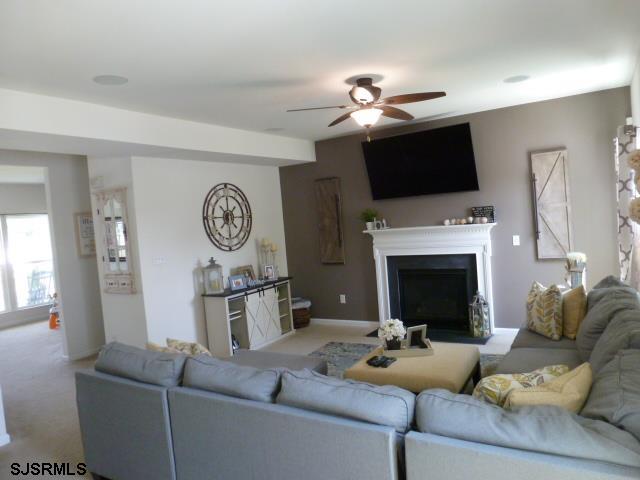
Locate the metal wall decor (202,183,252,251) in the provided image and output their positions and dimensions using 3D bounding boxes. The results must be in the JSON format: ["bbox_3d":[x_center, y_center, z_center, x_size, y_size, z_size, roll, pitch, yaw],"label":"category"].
[{"bbox_3d":[-1.216,-0.305,6.012,0.040,0.922,0.927,-2,4,32],"label":"metal wall decor"}]

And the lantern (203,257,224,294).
[{"bbox_3d":[-1.326,0.442,5.584,0.192,0.479,0.176,-5,3,-11],"label":"lantern"}]

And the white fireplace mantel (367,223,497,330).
[{"bbox_3d":[1.428,0.533,5.781,1.698,1.399,0.222,-2,4,32],"label":"white fireplace mantel"}]

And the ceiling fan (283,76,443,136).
[{"bbox_3d":[0.381,-1.077,3.633,1.290,0.460,1.290,-2,4,32],"label":"ceiling fan"}]

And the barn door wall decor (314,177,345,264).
[{"bbox_3d":[0.168,-0.274,6.583,0.388,1.245,0.050,-2,4,32],"label":"barn door wall decor"}]

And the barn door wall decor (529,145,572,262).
[{"bbox_3d":[2.631,-0.395,5.027,0.378,1.240,0.050,-2,4,32],"label":"barn door wall decor"}]

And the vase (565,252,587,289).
[{"bbox_3d":[2.627,0.333,4.557,0.215,0.415,0.215,-2,4,33],"label":"vase"}]

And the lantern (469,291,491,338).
[{"bbox_3d":[1.948,0.901,5.401,0.192,0.539,0.186,-5,3,-1],"label":"lantern"}]

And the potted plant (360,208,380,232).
[{"bbox_3d":[0.692,-0.281,6.140,0.222,0.297,0.202,-2,4,32],"label":"potted plant"}]

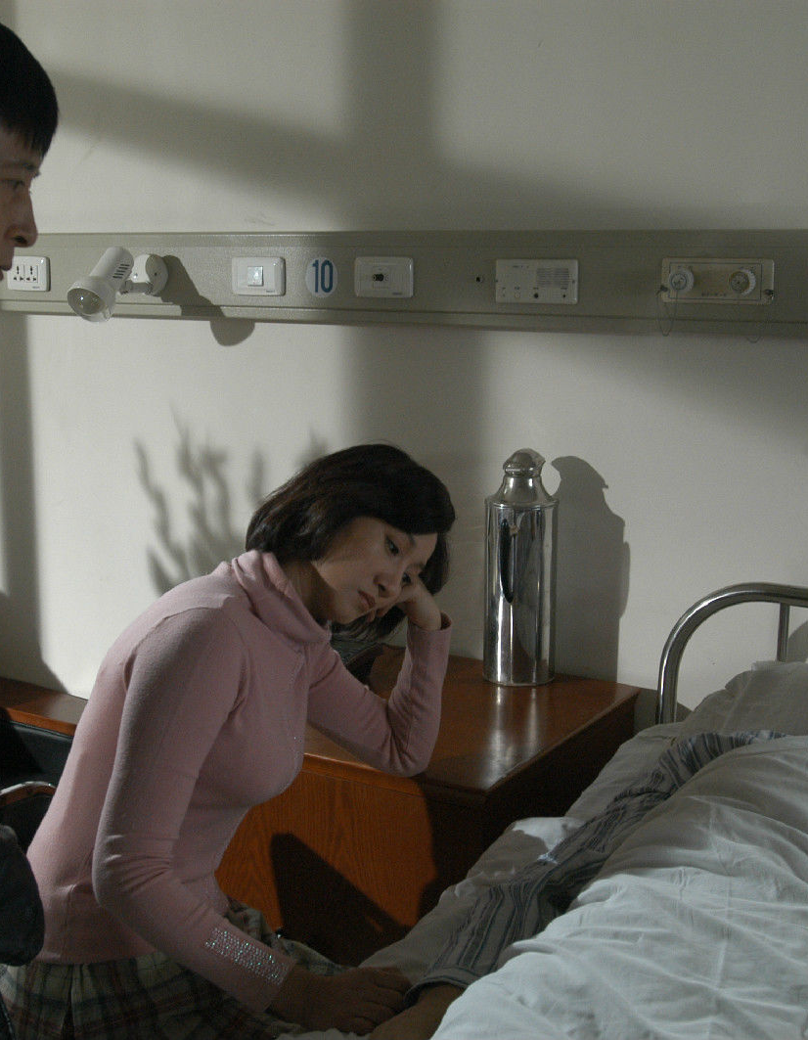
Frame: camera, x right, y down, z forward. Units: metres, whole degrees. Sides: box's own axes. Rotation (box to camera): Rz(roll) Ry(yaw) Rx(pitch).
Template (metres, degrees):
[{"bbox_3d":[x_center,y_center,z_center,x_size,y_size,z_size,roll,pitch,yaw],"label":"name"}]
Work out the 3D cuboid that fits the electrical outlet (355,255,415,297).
[{"bbox_3d":[-0.034,-0.422,2.493,0.118,0.071,0.012,7,12,31],"label":"electrical outlet"}]

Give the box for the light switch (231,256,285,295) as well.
[{"bbox_3d":[-0.268,-0.448,2.635,0.118,0.071,0.012,7,12,31],"label":"light switch"}]

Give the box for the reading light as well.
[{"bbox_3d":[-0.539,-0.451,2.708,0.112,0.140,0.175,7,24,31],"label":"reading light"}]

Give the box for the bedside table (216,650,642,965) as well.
[{"bbox_3d":[0.002,0.642,2.391,0.580,0.700,0.555,7,12,31],"label":"bedside table"}]

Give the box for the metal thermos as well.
[{"bbox_3d":[0.200,0.080,2.426,0.123,0.392,0.123,0,11,0],"label":"metal thermos"}]

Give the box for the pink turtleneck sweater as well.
[{"bbox_3d":[-0.223,0.303,1.803,0.430,0.550,0.500,17,18,29],"label":"pink turtleneck sweater"}]

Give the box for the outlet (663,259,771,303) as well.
[{"bbox_3d":[0.475,-0.361,2.171,0.175,0.068,0.035,7,12,31],"label":"outlet"}]

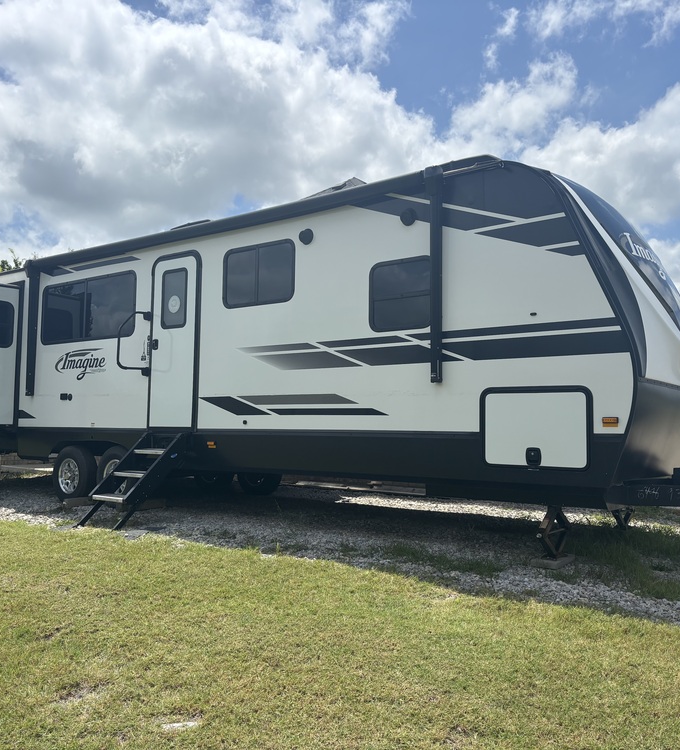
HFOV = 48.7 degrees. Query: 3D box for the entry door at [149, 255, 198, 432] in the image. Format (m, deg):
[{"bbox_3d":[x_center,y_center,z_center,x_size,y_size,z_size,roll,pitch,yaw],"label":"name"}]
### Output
[{"bbox_3d":[-1.709,-0.339,7.777,0.740,1.790,0.060,-3,-5,37],"label":"entry door"}]

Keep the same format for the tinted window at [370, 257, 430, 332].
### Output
[{"bbox_3d":[0.500,-0.646,6.113,0.630,0.593,0.060,-3,-5,37],"label":"tinted window"}]

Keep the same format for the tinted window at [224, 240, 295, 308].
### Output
[{"bbox_3d":[-0.770,-0.947,7.110,0.926,0.590,0.060,-3,-5,37],"label":"tinted window"}]

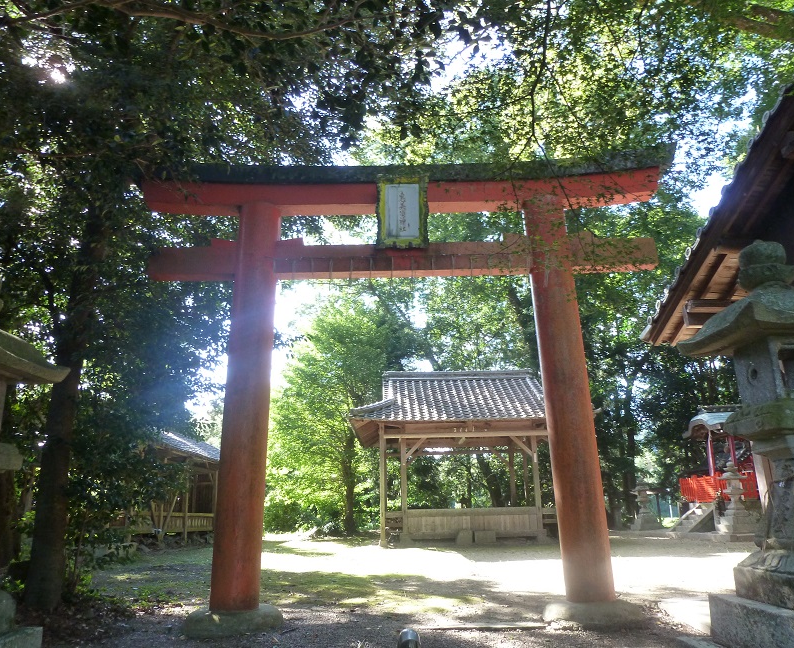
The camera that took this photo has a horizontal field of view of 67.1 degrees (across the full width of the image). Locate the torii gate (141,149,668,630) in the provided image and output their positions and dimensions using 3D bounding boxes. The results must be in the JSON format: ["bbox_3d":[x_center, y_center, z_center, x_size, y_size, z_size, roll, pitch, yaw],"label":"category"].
[{"bbox_3d":[0.111,0.512,6.701,6.600,5.150,0.800,-1,-17,0],"label":"torii gate"}]

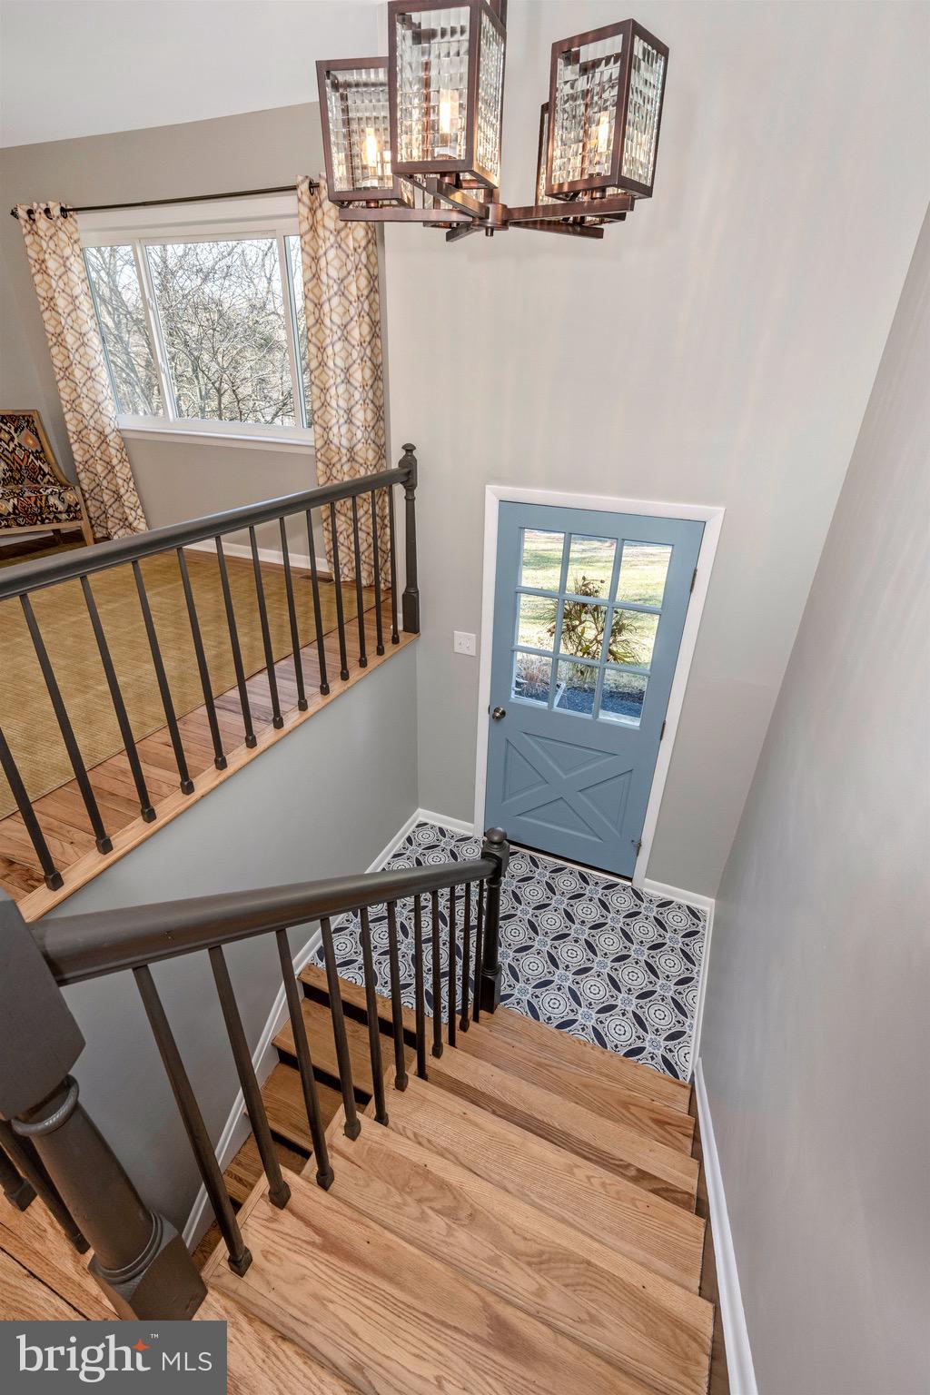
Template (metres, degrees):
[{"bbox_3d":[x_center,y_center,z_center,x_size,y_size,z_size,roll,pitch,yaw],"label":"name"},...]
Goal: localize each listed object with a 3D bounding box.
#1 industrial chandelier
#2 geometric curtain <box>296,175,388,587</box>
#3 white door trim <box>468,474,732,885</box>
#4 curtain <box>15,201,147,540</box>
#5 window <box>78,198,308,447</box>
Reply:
[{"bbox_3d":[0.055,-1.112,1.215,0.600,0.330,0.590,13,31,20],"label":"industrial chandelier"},{"bbox_3d":[-0.686,-1.700,3.630,0.480,2.125,0.120,13,31,20],"label":"geometric curtain"},{"bbox_3d":[0.570,0.037,3.226,1.045,2.109,0.080,13,31,20],"label":"white door trim"},{"bbox_3d":[-2.679,-2.169,4.394,0.590,2.120,0.120,13,31,20],"label":"curtain"},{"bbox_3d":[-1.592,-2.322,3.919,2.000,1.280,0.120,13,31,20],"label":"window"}]

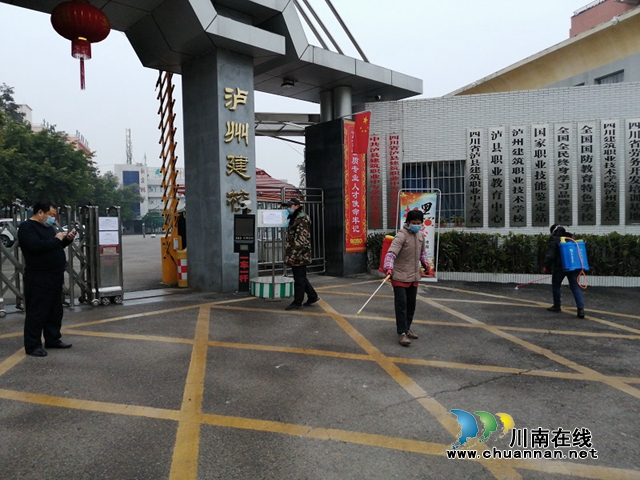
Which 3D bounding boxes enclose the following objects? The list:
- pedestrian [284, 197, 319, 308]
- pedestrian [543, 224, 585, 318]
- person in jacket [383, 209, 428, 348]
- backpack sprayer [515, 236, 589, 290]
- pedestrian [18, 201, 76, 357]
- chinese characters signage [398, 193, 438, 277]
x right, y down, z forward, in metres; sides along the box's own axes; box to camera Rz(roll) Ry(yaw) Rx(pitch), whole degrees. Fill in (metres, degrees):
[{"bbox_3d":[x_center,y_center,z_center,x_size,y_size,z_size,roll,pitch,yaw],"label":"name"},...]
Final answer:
[{"bbox_3d":[-0.310,0.225,7.950,0.520,1.740,0.500,-2,2,-22],"label":"pedestrian"},{"bbox_3d":[3.630,0.470,7.450,0.500,1.390,0.620,-2,2,-33],"label":"pedestrian"},{"bbox_3d":[1.020,0.435,5.970,0.540,1.590,0.400,-2,2,-24],"label":"person in jacket"},{"bbox_3d":[3.520,0.350,7.650,0.450,0.790,0.980,-2,3,-35],"label":"backpack sprayer"},{"bbox_3d":[-3.000,0.420,5.520,0.580,1.670,0.540,0,2,15],"label":"pedestrian"},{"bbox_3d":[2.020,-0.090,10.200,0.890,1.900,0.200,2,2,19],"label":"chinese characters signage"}]

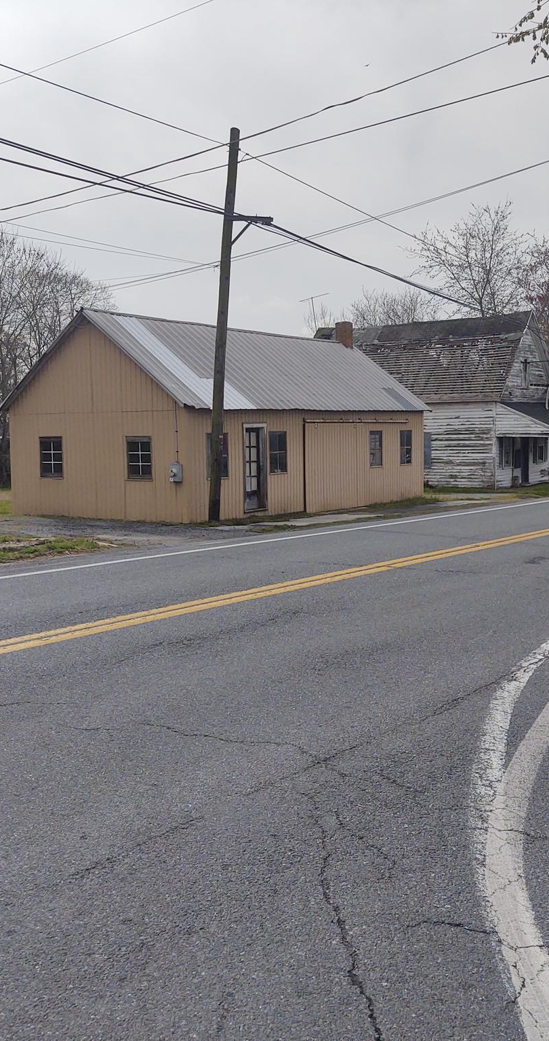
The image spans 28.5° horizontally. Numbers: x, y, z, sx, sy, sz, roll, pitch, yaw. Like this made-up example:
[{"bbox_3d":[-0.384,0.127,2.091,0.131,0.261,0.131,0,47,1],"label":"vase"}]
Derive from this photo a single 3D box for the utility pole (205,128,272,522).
[{"bbox_3d":[-0.714,-4.222,23.851,1.050,8.581,0.300,3,4,0],"label":"utility pole"}]

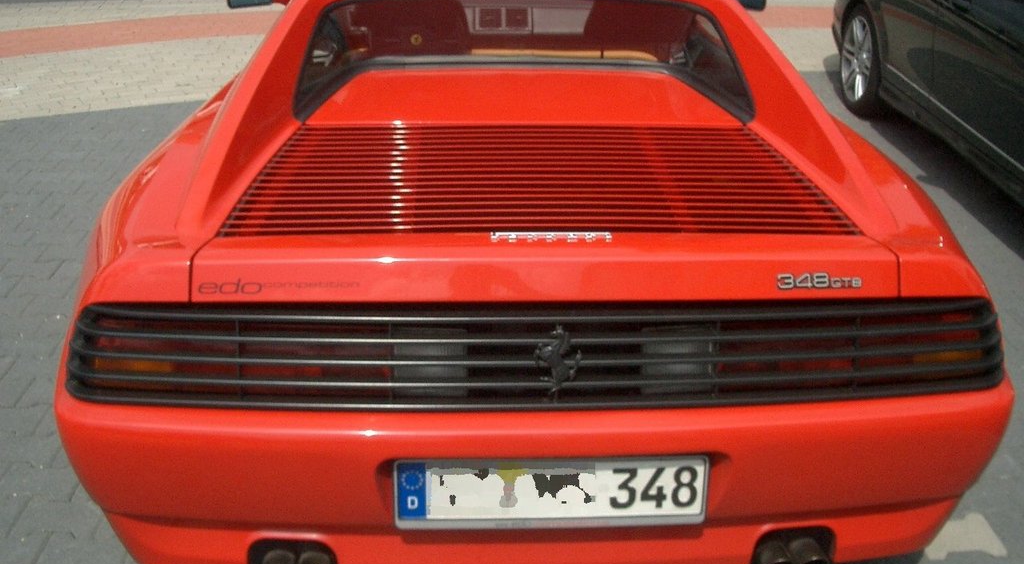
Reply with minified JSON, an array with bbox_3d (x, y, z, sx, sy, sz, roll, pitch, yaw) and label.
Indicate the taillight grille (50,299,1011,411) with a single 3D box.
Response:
[{"bbox_3d":[0.065,0.117,1.816,1.690,0.175,0.140,0,25,-3],"label":"taillight grille"}]

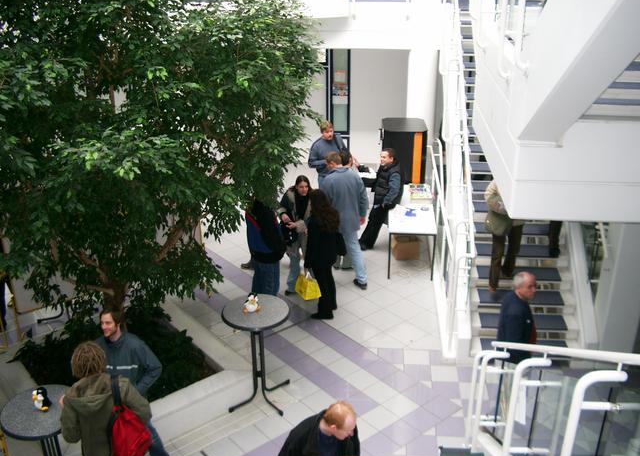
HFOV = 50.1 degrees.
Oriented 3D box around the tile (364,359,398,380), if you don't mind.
[{"bbox_3d":[0.702,1.621,7.862,0.302,0.010,0.302,-19,30,-35],"label":"tile"}]

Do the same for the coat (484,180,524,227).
[{"bbox_3d":[2.135,-0.343,7.816,0.540,0.740,0.370,1,24,5],"label":"coat"}]

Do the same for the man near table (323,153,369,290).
[{"bbox_3d":[0.379,-0.097,9.572,0.580,1.770,0.580,-10,25,-19],"label":"man near table"}]

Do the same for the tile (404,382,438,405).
[{"bbox_3d":[1.078,1.809,7.438,0.300,0.015,0.300,-19,30,-36],"label":"tile"}]

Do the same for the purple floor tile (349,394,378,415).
[{"bbox_3d":[0.426,1.875,7.295,0.302,0.010,0.302,-19,30,-35],"label":"purple floor tile"}]

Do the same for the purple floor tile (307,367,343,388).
[{"bbox_3d":[0.041,1.688,7.716,0.300,0.015,0.300,-19,30,-36],"label":"purple floor tile"}]

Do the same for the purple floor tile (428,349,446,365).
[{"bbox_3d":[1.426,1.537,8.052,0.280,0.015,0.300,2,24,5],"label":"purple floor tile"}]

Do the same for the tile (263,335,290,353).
[{"bbox_3d":[-0.538,1.410,8.346,0.300,0.015,0.300,-19,30,-36],"label":"tile"}]

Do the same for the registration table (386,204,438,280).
[{"bbox_3d":[1.329,0.188,10.078,0.660,0.720,1.150,2,24,4],"label":"registration table"}]

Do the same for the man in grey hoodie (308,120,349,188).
[{"bbox_3d":[0.136,-0.851,11.172,0.600,1.830,0.400,-9,26,-20],"label":"man in grey hoodie"}]

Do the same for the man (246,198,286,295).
[{"bbox_3d":[-0.637,0.367,8.378,0.520,1.760,0.360,7,24,16],"label":"man"}]

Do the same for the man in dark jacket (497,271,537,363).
[{"bbox_3d":[1.853,1.185,6.506,0.380,1.730,0.500,6,24,13],"label":"man in dark jacket"}]

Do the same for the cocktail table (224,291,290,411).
[{"bbox_3d":[-0.628,1.342,7.179,0.710,1.090,0.710,-1,24,0],"label":"cocktail table"}]

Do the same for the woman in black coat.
[{"bbox_3d":[0.053,0.323,8.536,0.500,1.710,0.380,-17,28,-33],"label":"woman in black coat"}]

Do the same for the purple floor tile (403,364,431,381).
[{"bbox_3d":[1.109,1.647,7.804,0.300,0.015,0.300,2,24,5],"label":"purple floor tile"}]

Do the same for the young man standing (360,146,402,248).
[{"bbox_3d":[0.936,-0.443,10.456,0.620,1.660,0.520,-8,25,-16],"label":"young man standing"}]

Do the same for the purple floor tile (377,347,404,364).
[{"bbox_3d":[0.837,1.515,8.098,0.302,0.010,0.302,1,24,5],"label":"purple floor tile"}]

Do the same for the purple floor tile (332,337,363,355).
[{"bbox_3d":[0.305,1.424,8.156,0.300,0.010,0.300,-19,30,-36],"label":"purple floor tile"}]

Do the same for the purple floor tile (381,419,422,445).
[{"bbox_3d":[0.812,2.058,6.863,0.302,0.010,0.302,-19,30,-35],"label":"purple floor tile"}]

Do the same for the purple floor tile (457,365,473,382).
[{"bbox_3d":[1.716,1.661,7.735,0.302,0.010,0.302,1,24,5],"label":"purple floor tile"}]

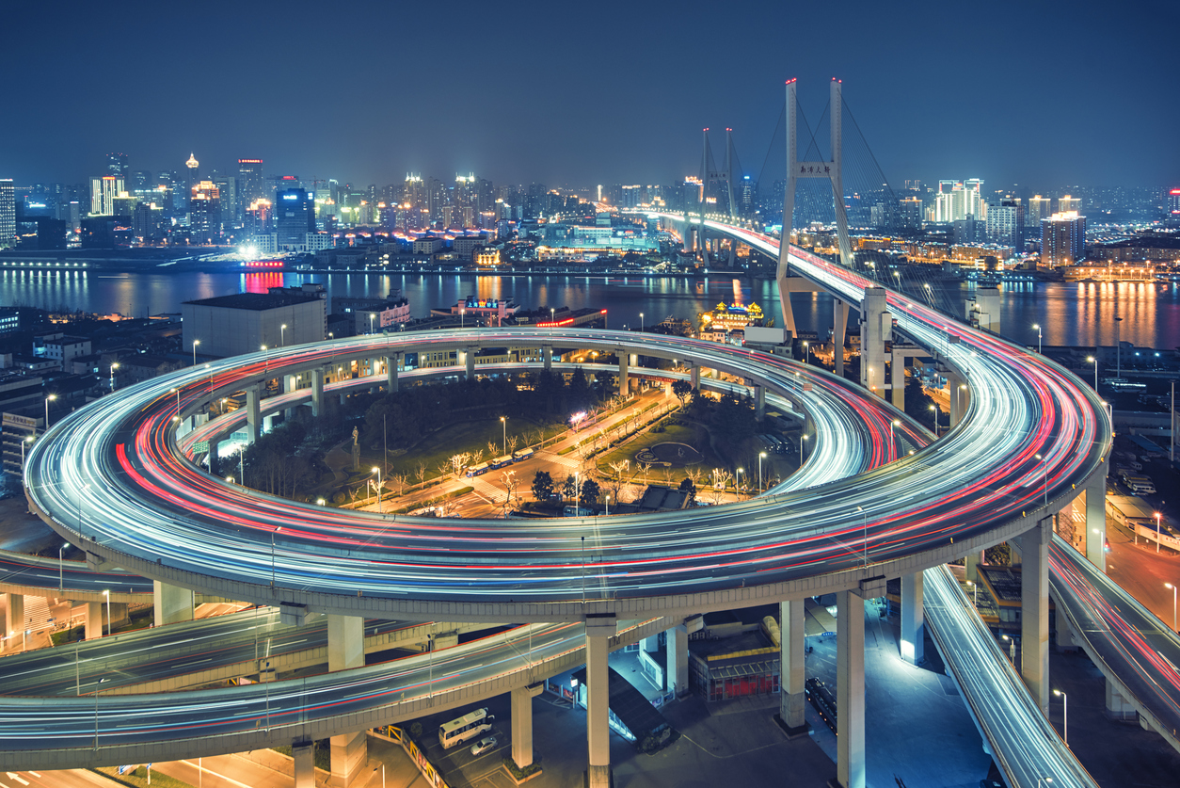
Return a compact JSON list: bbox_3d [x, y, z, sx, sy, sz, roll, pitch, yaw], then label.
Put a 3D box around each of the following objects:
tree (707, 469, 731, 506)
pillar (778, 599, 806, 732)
[{"bbox_3d":[36.239,26.283,222.000,6.400,9.300,6.200,0,13,0],"label":"tree"},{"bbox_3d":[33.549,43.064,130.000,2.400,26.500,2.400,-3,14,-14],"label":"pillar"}]

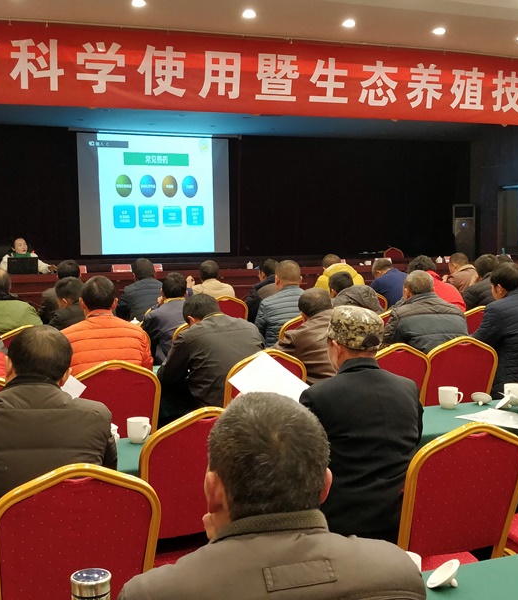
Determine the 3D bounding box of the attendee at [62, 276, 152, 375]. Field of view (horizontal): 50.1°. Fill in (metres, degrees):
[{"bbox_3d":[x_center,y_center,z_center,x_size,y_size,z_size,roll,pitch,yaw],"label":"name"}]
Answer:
[{"bbox_3d":[-0.797,0.515,2.898,0.530,1.300,0.780,-2,7,-14],"label":"attendee"}]

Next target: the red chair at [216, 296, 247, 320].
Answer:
[{"bbox_3d":[-0.376,0.396,5.485,0.450,0.920,0.560,-2,7,-16],"label":"red chair"}]

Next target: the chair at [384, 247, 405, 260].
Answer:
[{"bbox_3d":[2.740,-0.540,10.797,0.450,0.930,0.570,-2,7,-13],"label":"chair"}]

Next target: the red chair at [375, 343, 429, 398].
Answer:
[{"bbox_3d":[0.673,0.656,3.241,0.450,0.920,0.560,-2,7,-14],"label":"red chair"}]

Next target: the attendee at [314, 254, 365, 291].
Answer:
[{"bbox_3d":[0.766,0.180,5.742,0.550,1.270,0.780,-3,7,-18],"label":"attendee"}]

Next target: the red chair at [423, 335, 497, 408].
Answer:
[{"bbox_3d":[1.087,0.636,3.367,0.450,0.930,0.570,-1,7,-9],"label":"red chair"}]

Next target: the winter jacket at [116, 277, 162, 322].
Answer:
[{"bbox_3d":[-1.068,0.116,5.103,0.520,0.660,0.450,-2,7,-14],"label":"winter jacket"}]

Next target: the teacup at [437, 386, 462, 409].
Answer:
[{"bbox_3d":[0.820,0.417,2.352,0.113,0.080,0.083,4,8,35],"label":"teacup"}]

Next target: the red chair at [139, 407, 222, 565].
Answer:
[{"bbox_3d":[-0.216,0.788,2.116,0.450,0.930,0.570,-2,7,-14],"label":"red chair"}]

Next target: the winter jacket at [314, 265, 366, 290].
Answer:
[{"bbox_3d":[0.820,0.012,5.591,0.550,0.720,0.460,-3,7,-18],"label":"winter jacket"}]

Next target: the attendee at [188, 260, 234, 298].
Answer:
[{"bbox_3d":[-0.445,0.260,5.373,0.520,1.250,0.750,-2,7,-14],"label":"attendee"}]

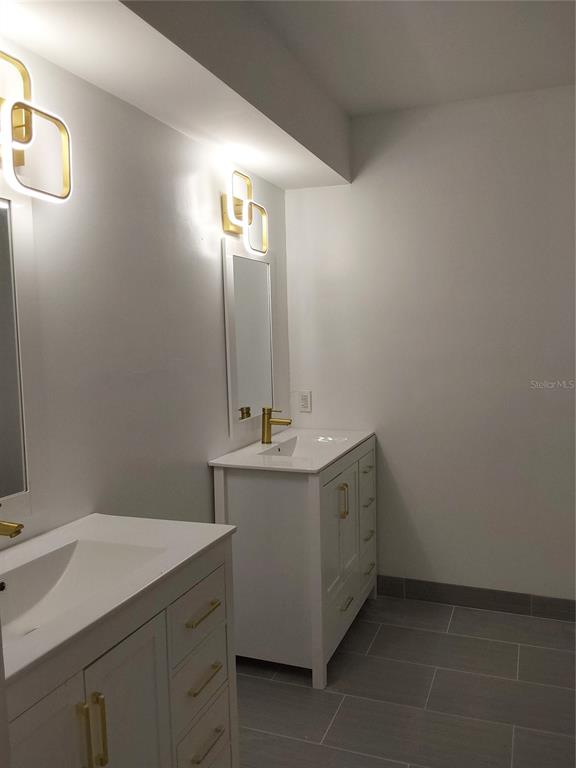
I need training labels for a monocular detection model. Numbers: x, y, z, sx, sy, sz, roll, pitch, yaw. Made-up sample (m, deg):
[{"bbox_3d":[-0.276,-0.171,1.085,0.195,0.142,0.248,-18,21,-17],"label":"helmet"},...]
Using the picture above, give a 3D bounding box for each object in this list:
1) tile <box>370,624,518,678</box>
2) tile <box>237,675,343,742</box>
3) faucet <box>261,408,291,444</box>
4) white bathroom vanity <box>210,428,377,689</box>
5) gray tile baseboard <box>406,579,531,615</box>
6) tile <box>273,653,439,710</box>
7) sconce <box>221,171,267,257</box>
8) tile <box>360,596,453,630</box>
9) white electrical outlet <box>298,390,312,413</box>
[{"bbox_3d":[0.678,1.164,2.705,0.607,0.010,0.308,0,5,22],"label":"tile"},{"bbox_3d":[-0.093,1.214,2.352,0.560,0.010,0.308,0,5,22],"label":"tile"},{"bbox_3d":[-0.057,0.201,2.935,0.157,0.168,0.048,0,5,22],"label":"faucet"},{"bbox_3d":[0.084,0.724,2.884,0.488,0.875,0.920,0,5,22],"label":"white bathroom vanity"},{"bbox_3d":[0.891,1.064,3.099,0.607,0.114,0.010,0,5,22],"label":"gray tile baseboard"},{"bbox_3d":[0.277,1.189,2.535,0.608,0.010,0.308,0,5,22],"label":"tile"},{"bbox_3d":[-0.201,-0.733,2.701,0.094,0.315,0.395,0,5,22],"label":"sconce"},{"bbox_3d":[0.501,1.139,3.098,0.608,0.010,0.292,0,5,22],"label":"tile"},{"bbox_3d":[0.092,0.097,3.329,0.074,0.117,0.010,0,5,22],"label":"white electrical outlet"}]

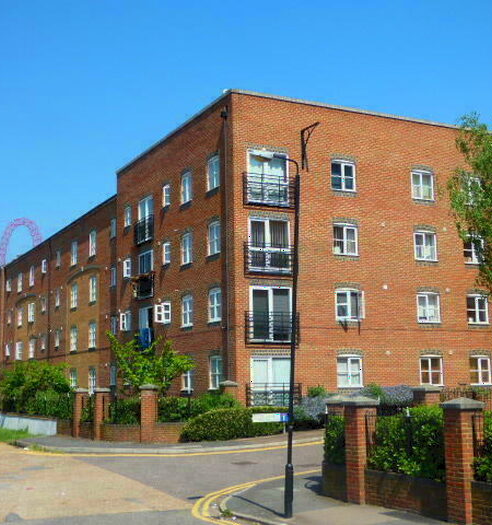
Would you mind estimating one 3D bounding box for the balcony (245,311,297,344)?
[{"bbox_3d":[1.126,2.798,36.837,2.450,1.382,0.280,3,-10,-27],"label":"balcony"}]

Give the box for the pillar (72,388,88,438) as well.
[{"bbox_3d":[-6.767,6.142,35.557,0.530,2.000,0.530,3,-9,-27],"label":"pillar"}]

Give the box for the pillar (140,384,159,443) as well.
[{"bbox_3d":[-3.989,6.273,36.131,0.600,2.360,0.600,-5,-9,25],"label":"pillar"}]

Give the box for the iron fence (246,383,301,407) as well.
[{"bbox_3d":[1.153,5.783,36.536,2.620,1.438,0.250,3,-9,-26],"label":"iron fence"}]

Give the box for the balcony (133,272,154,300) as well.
[{"bbox_3d":[-5.404,1.320,45.878,0.300,1.309,2.500,3,-10,-27],"label":"balcony"}]

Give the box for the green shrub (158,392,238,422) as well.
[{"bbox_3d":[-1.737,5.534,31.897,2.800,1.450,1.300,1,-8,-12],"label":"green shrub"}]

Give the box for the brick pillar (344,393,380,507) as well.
[{"bbox_3d":[2.196,3.561,16.535,0.500,1.980,0.500,3,-10,-27],"label":"brick pillar"}]

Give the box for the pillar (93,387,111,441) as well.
[{"bbox_3d":[-5.545,5.820,33.457,0.530,2.000,0.530,3,-9,-27],"label":"pillar"}]

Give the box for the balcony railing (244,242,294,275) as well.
[{"bbox_3d":[1.048,-0.050,37.370,2.545,1.480,0.250,3,-9,-26],"label":"balcony railing"}]

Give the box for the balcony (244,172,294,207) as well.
[{"bbox_3d":[1.039,-3.099,37.723,2.450,1.386,0.280,3,-10,-27],"label":"balcony"}]

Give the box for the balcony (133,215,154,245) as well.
[{"bbox_3d":[-5.437,-1.680,46.549,0.250,1.450,2.430,3,-9,-27],"label":"balcony"}]

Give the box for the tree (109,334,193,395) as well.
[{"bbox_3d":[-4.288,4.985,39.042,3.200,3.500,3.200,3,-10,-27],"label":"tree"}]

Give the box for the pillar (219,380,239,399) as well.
[{"bbox_3d":[-0.643,5.497,32.957,0.530,2.000,0.530,3,-9,-26],"label":"pillar"}]

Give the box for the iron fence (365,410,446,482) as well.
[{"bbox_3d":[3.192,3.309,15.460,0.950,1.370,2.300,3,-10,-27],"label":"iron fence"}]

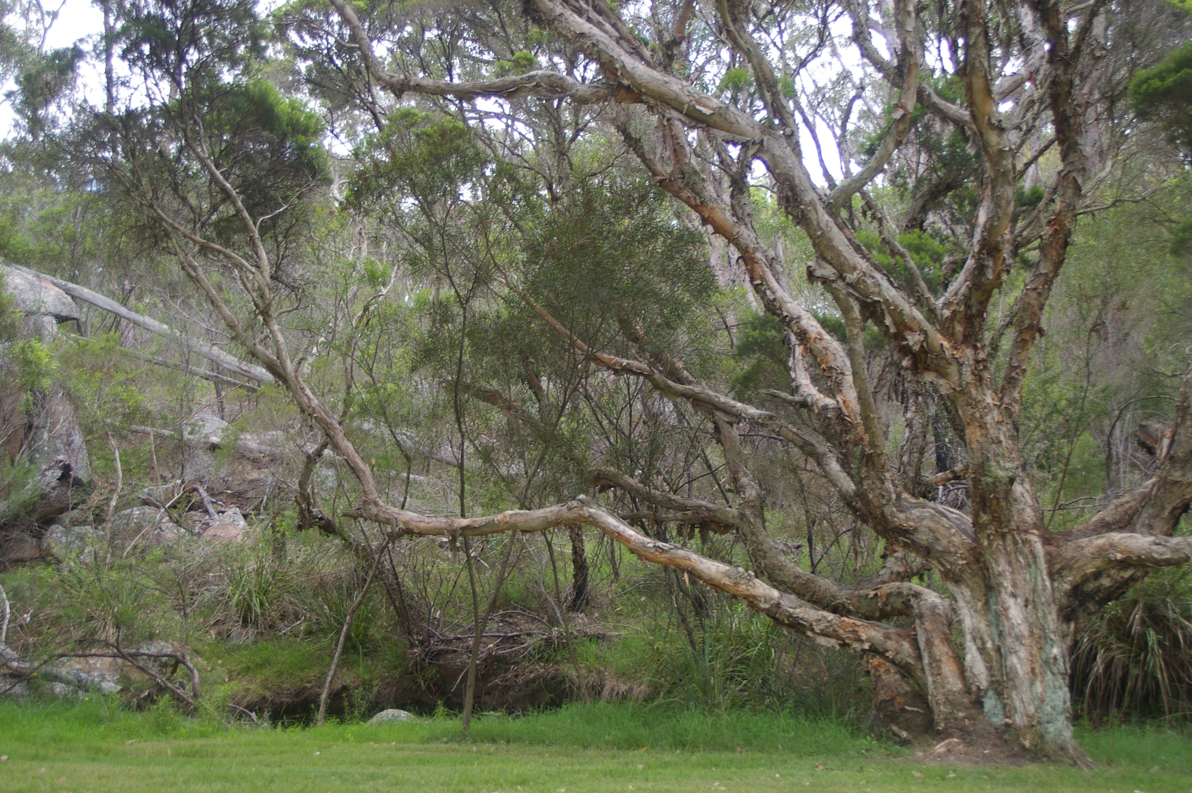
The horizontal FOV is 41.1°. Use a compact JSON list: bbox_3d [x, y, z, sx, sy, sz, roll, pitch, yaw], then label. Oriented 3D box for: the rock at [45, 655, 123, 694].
[{"bbox_3d":[-5.290,2.871,16.400,0.798,0.393,0.550,2,-5,-18],"label":"rock"}]

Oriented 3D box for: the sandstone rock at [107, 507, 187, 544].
[{"bbox_3d":[-5.648,1.625,20.000,1.032,0.481,0.700,1,-5,-16],"label":"sandstone rock"}]

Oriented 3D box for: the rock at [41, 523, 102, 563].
[{"bbox_3d":[-6.439,1.790,19.500,0.743,0.492,0.580,2,-5,-18],"label":"rock"}]

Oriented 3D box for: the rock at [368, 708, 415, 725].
[{"bbox_3d":[-1.875,2.917,14.500,0.425,0.168,0.340,1,-5,-7],"label":"rock"}]

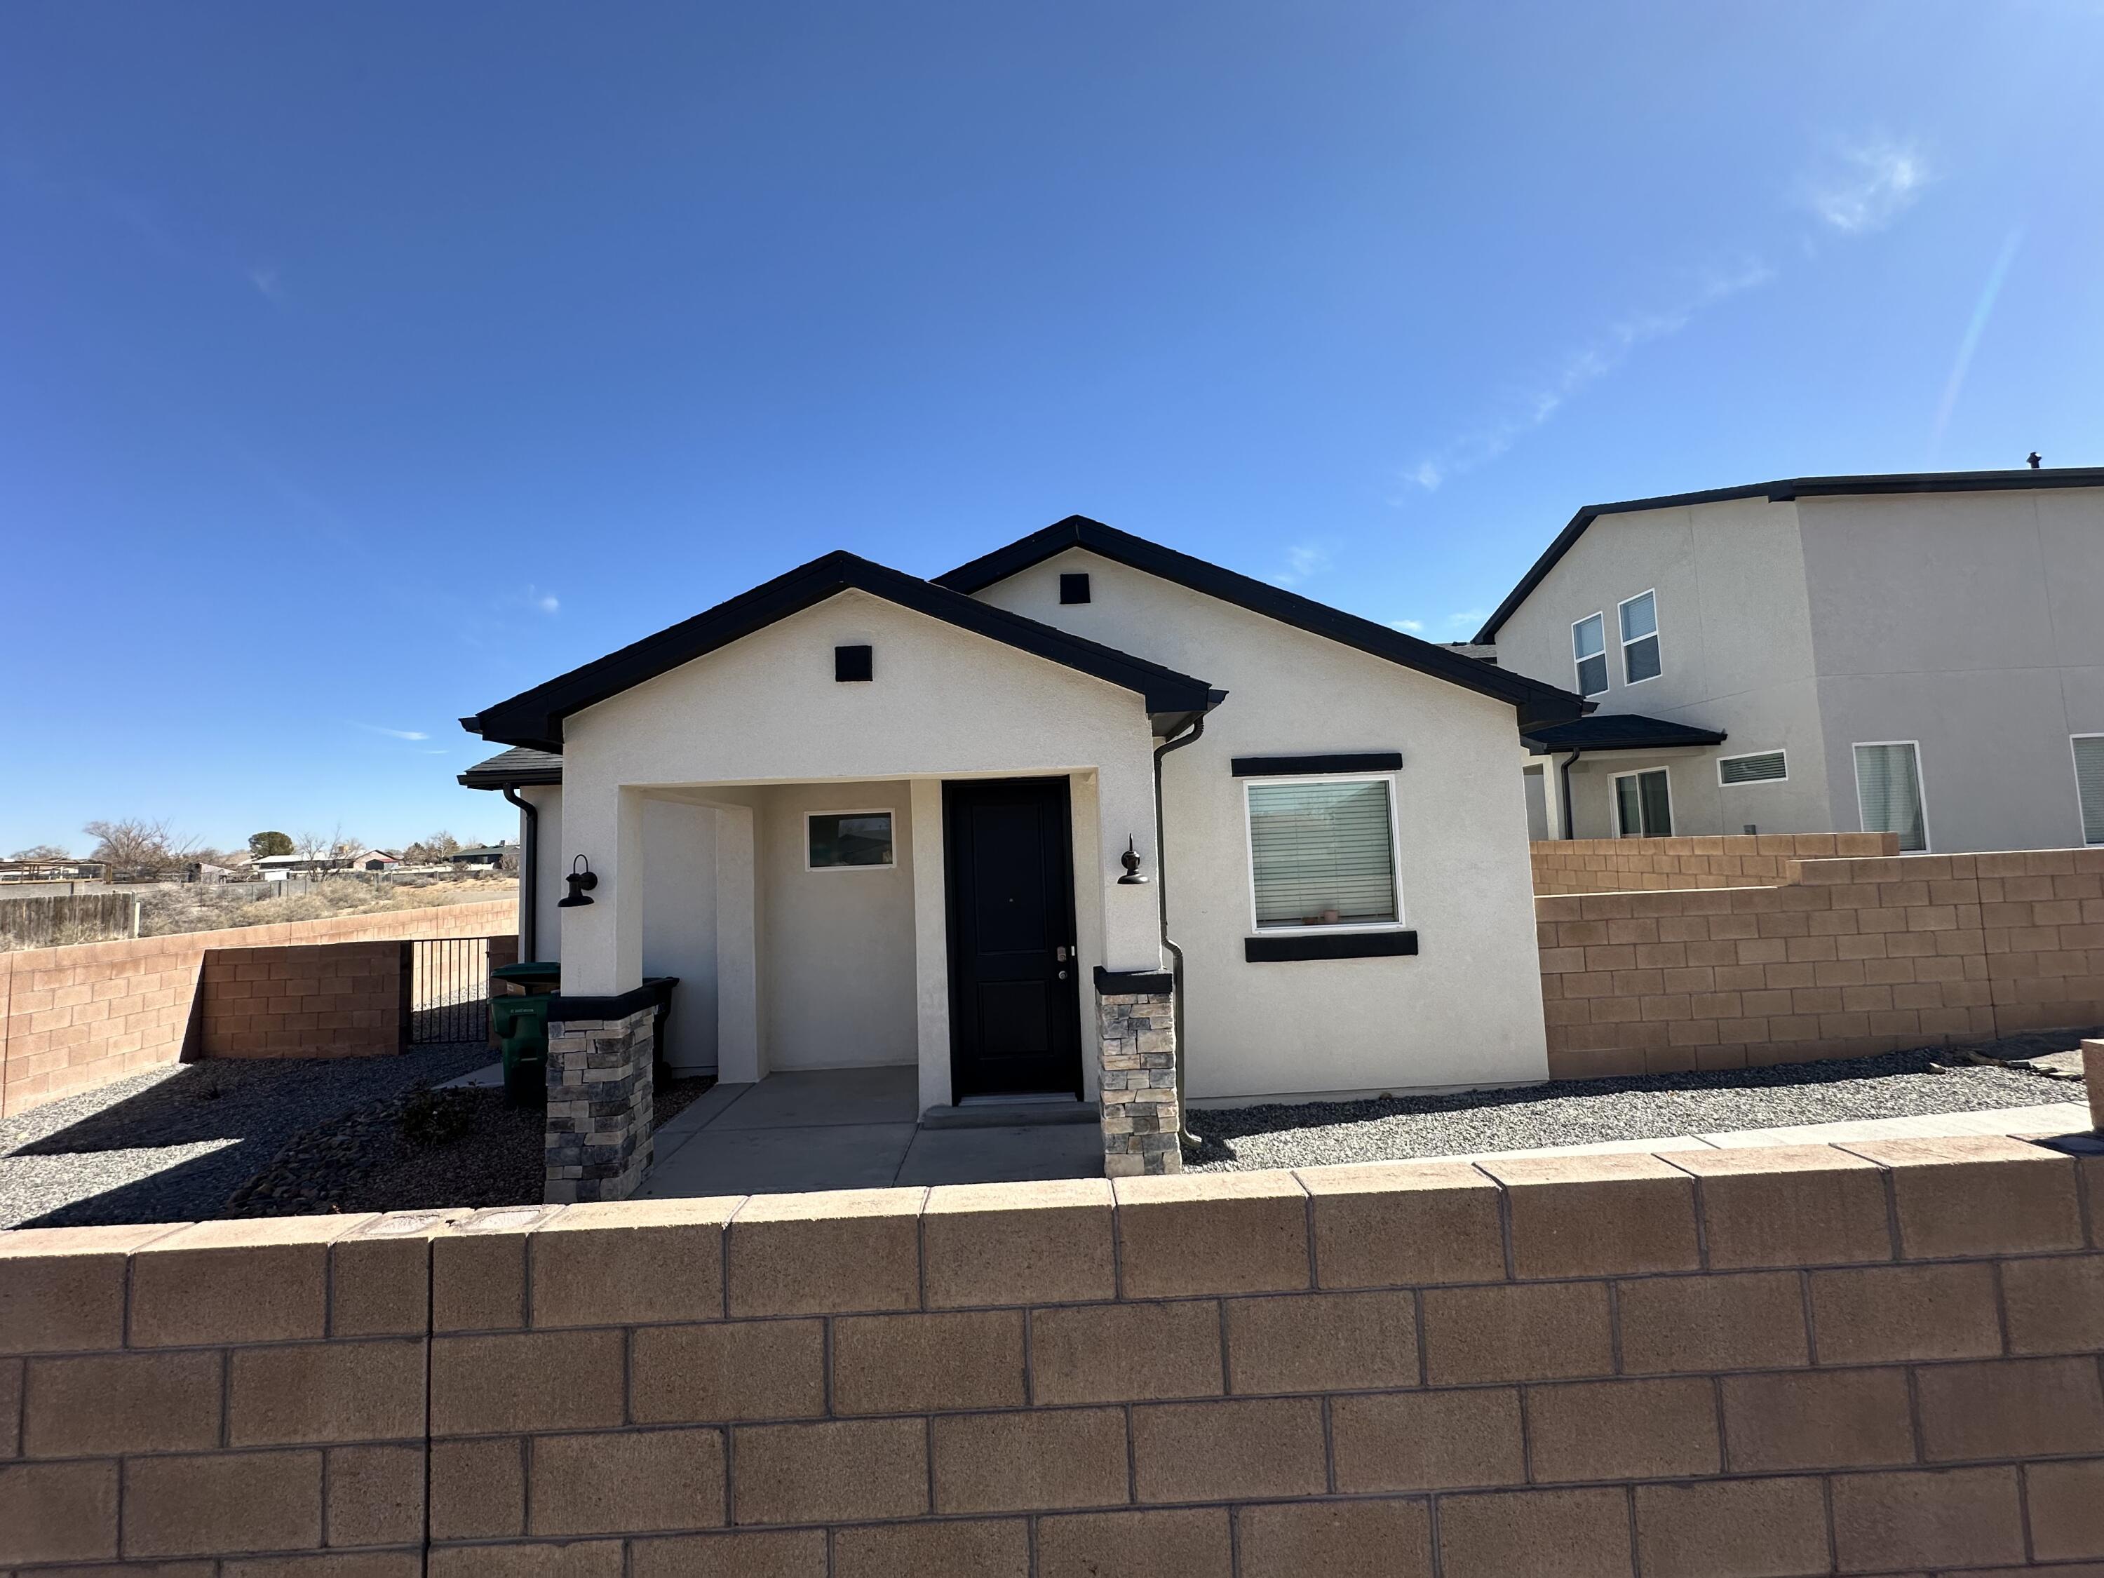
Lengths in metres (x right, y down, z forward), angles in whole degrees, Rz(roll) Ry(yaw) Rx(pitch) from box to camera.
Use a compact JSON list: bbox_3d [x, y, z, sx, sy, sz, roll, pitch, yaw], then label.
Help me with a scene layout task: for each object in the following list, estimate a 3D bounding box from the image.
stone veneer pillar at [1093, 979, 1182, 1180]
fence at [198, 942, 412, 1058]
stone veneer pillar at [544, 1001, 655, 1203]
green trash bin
[{"bbox_3d":[0.553,1.823,5.632,0.470,1.260,0.470,-2,-4,-1],"label":"stone veneer pillar"},{"bbox_3d":[-9.094,2.589,10.387,2.340,1.330,0.160,-2,-4,-1],"label":"fence"},{"bbox_3d":[-2.936,1.963,5.571,0.470,1.260,0.470,-2,-4,-1],"label":"stone veneer pillar"},{"bbox_3d":[-4.804,2.255,7.941,0.620,1.220,0.760,-1,-5,-21],"label":"green trash bin"}]

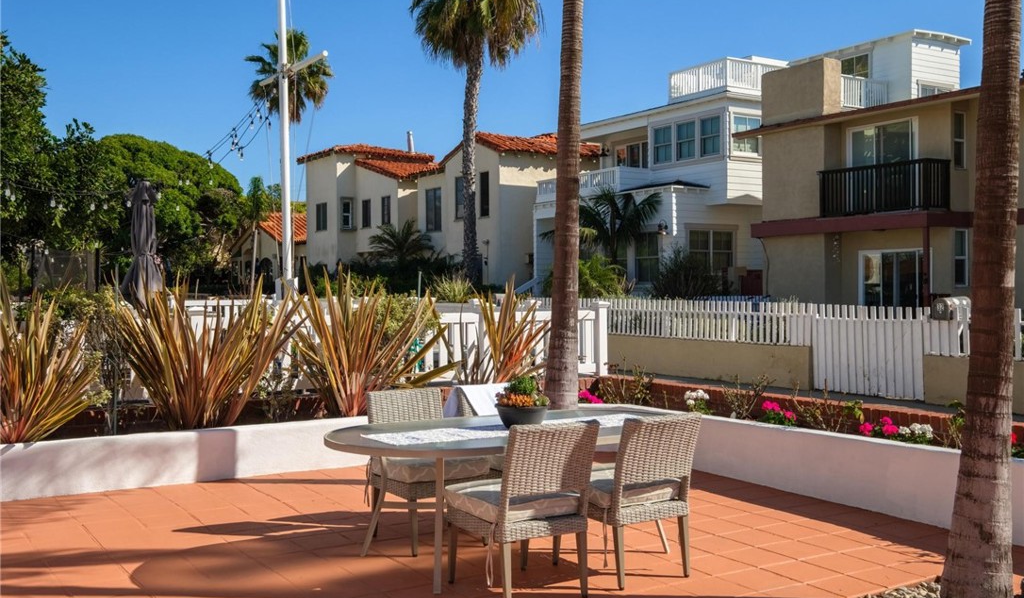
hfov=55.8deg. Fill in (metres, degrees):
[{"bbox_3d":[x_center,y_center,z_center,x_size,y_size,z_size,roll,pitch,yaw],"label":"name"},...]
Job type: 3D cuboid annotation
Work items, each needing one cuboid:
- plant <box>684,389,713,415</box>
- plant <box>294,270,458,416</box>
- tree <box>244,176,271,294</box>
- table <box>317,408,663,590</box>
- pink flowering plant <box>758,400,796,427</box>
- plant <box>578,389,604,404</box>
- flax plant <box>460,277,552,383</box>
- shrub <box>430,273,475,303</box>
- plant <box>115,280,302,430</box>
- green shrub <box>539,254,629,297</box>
[{"bbox_3d":[1.669,0.926,8.650,0.220,0.240,0.230,0,1,-32],"label":"plant"},{"bbox_3d":[-1.205,0.405,8.600,1.250,1.300,1.400,0,1,-32],"label":"plant"},{"bbox_3d":[-8.163,-1.392,30.989,0.850,5.056,0.850,0,1,-32],"label":"tree"},{"bbox_3d":[0.013,1.089,5.481,2.140,0.725,1.110,0,1,-30],"label":"table"},{"bbox_3d":[2.170,0.944,7.900,0.250,0.220,0.290,0,1,-32],"label":"pink flowering plant"},{"bbox_3d":[0.776,0.999,9.800,0.250,0.210,0.280,0,1,-32],"label":"plant"},{"bbox_3d":[-0.083,0.365,9.400,0.900,1.170,0.950,0,1,0],"label":"flax plant"},{"bbox_3d":[-1.416,-0.274,23.000,1.000,0.750,1.030,0,1,0],"label":"shrub"},{"bbox_3d":[-2.496,0.473,7.950,1.250,1.220,1.450,0,1,-32],"label":"plant"},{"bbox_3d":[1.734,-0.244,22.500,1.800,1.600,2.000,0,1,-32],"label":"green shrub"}]

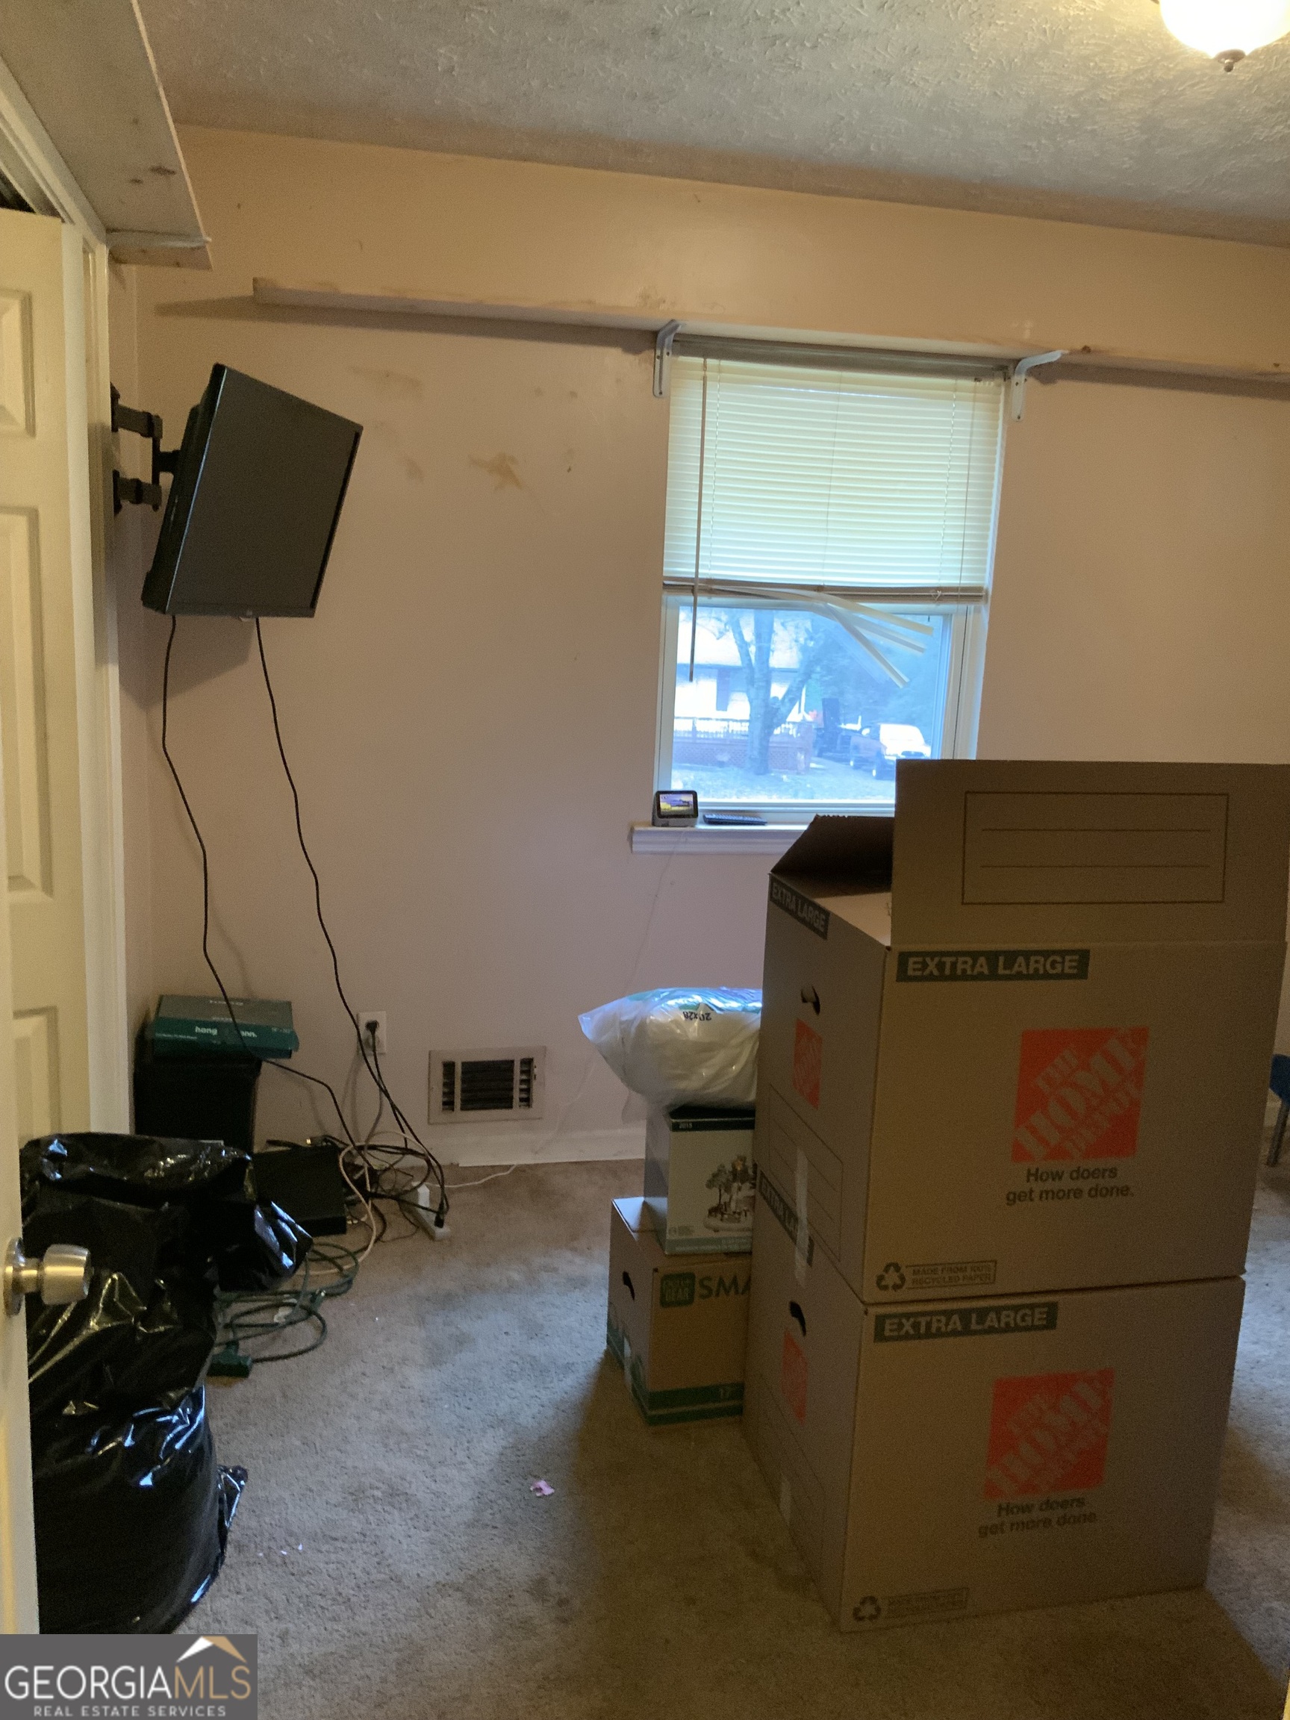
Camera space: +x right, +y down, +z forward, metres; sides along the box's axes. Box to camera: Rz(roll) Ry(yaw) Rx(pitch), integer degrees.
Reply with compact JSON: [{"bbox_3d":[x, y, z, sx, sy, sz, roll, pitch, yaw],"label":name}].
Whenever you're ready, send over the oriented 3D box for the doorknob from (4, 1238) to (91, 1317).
[{"bbox_3d":[-0.496,0.346,1.200,0.064,0.063,0.063,1,11,-9],"label":"doorknob"}]

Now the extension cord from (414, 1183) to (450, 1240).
[{"bbox_3d":[-0.524,0.838,3.464,0.050,0.045,0.265,-2,11,-25],"label":"extension cord"}]

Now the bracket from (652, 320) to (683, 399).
[{"bbox_3d":[0.064,-1.197,3.455,0.036,0.160,0.165,0,10,-13],"label":"bracket"}]

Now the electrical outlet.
[{"bbox_3d":[-0.687,0.439,3.635,0.070,0.115,0.010,0,11,-13],"label":"electrical outlet"}]

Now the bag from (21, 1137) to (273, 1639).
[{"bbox_3d":[-0.858,0.760,2.162,0.490,0.630,0.510,0,11,-13],"label":"bag"}]

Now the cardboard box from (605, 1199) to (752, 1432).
[{"bbox_3d":[0.172,0.850,2.796,0.420,0.310,0.300,-1,11,-16],"label":"cardboard box"}]

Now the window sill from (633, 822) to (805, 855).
[{"bbox_3d":[0.453,-0.056,3.811,1.010,0.065,0.095,0,11,-13],"label":"window sill"}]

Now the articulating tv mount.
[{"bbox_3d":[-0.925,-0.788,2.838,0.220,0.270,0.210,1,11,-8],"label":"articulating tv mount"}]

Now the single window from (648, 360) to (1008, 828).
[{"bbox_3d":[0.473,-0.683,3.769,0.895,1.145,0.100,0,10,-13],"label":"single window"}]

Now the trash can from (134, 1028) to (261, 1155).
[{"bbox_3d":[-1.011,0.625,3.306,0.265,0.480,0.370,0,10,-13],"label":"trash can"}]

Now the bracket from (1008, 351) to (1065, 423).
[{"bbox_3d":[0.995,-1.205,3.663,0.036,0.160,0.180,0,10,-13],"label":"bracket"}]

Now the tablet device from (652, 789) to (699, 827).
[{"bbox_3d":[0.072,-0.129,3.710,0.112,0.085,0.075,0,11,-13],"label":"tablet device"}]

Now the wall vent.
[{"bbox_3d":[-0.408,0.584,3.726,0.299,0.198,0.020,0,11,-13],"label":"wall vent"}]

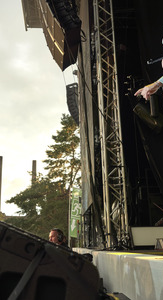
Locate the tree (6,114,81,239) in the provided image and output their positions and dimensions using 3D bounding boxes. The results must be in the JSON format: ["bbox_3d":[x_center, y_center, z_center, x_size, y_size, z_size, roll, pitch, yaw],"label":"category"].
[{"bbox_3d":[-3.445,3.135,32.343,9.000,14.500,8.500,0,-15,-6],"label":"tree"}]

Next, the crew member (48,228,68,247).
[{"bbox_3d":[-0.275,1.889,3.798,0.340,1.760,0.500,5,-17,-24],"label":"crew member"}]

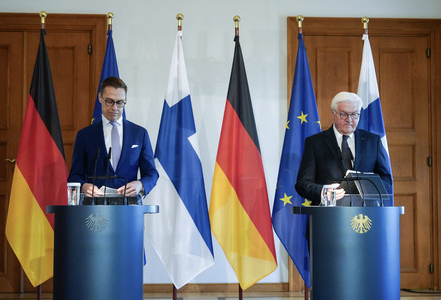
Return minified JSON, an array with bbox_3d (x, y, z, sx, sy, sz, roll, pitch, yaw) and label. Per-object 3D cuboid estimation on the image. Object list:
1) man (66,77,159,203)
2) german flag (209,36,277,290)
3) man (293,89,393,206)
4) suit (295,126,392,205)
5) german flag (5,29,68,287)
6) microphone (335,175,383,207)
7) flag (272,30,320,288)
[{"bbox_3d":[-0.595,0.482,4.218,0.520,1.809,0.420,0,-4,-6],"label":"man"},{"bbox_3d":[0.196,0.104,6.506,0.579,2.166,0.280,0,-4,-4],"label":"german flag"},{"bbox_3d":[0.681,0.523,4.195,0.560,1.723,0.460,0,-4,-1],"label":"man"},{"bbox_3d":[0.684,0.267,4.232,0.560,0.820,0.420,0,-4,-1],"label":"suit"},{"bbox_3d":[-1.510,0.060,6.409,0.587,2.168,0.280,0,-4,-4],"label":"german flag"},{"bbox_3d":[0.744,0.213,4.075,0.250,0.174,0.140,0,-4,0],"label":"microphone"},{"bbox_3d":[0.691,0.079,6.558,0.489,2.184,0.280,0,-4,-4],"label":"flag"}]

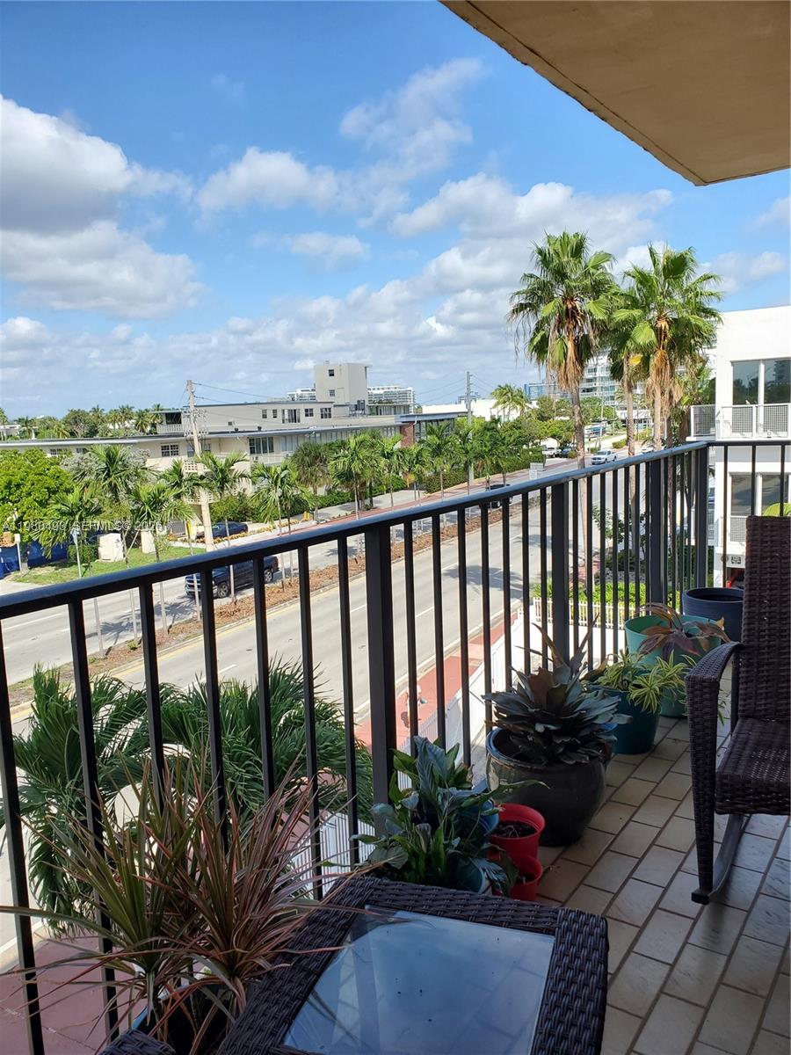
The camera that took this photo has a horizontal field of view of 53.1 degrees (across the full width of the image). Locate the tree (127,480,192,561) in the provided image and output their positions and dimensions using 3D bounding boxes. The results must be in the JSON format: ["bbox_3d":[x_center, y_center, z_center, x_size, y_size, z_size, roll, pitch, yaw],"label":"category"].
[{"bbox_3d":[-10.780,1.403,36.186,3.000,7.116,3.000,-5,9,-17],"label":"tree"}]

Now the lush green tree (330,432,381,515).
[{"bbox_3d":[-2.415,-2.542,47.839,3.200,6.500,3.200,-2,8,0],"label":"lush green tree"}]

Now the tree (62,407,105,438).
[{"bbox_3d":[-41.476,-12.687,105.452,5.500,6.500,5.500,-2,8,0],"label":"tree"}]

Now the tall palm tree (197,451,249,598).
[{"bbox_3d":[-8.885,0.048,41.383,2.750,8.093,2.750,-4,9,-12],"label":"tall palm tree"}]

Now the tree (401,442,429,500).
[{"bbox_3d":[1.564,-2.887,59.053,2.100,6.969,2.100,-2,8,2],"label":"tree"}]

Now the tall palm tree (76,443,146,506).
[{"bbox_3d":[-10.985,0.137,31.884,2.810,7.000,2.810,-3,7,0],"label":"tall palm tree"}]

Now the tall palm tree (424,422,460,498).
[{"bbox_3d":[3.748,-4.355,65.588,3.100,8.602,3.100,-2,9,4],"label":"tall palm tree"}]

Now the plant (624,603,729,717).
[{"bbox_3d":[1.196,0.548,3.394,0.460,0.450,0.440,1,9,20],"label":"plant"}]

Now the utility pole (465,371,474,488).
[{"bbox_3d":[9.188,-12.262,97.687,0.500,13.626,0.500,-3,8,0],"label":"utility pole"}]

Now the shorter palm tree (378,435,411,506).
[{"bbox_3d":[-0.124,-2.534,54.534,2.350,7.645,2.350,-2,8,0],"label":"shorter palm tree"}]

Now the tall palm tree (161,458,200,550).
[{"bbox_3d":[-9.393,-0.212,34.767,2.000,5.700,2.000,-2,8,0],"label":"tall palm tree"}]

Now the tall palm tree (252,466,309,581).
[{"bbox_3d":[-6.521,-0.105,45.034,3.100,7.128,3.100,-3,9,-8],"label":"tall palm tree"}]

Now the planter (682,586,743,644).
[{"bbox_3d":[1.910,0.530,4.620,0.420,0.310,0.420,1,8,23],"label":"planter"}]

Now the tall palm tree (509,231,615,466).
[{"bbox_3d":[7.935,-4.721,37.346,4.800,17.521,4.800,0,9,14],"label":"tall palm tree"}]

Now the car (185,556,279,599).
[{"bbox_3d":[-8.677,2.379,42.430,2.050,1.880,5.850,2,9,27],"label":"car"}]

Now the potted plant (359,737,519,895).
[{"bbox_3d":[0.108,0.798,2.166,0.440,0.470,0.420,-2,8,2],"label":"potted plant"}]

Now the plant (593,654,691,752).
[{"bbox_3d":[0.934,0.654,3.022,0.380,0.371,0.370,1,9,17],"label":"plant"}]

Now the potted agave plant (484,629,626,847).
[{"bbox_3d":[0.508,0.629,2.511,0.470,0.680,0.460,0,8,11],"label":"potted agave plant"}]

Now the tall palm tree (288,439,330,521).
[{"bbox_3d":[-7.261,-4.001,67.816,3.600,6.939,3.600,-2,8,0],"label":"tall palm tree"}]

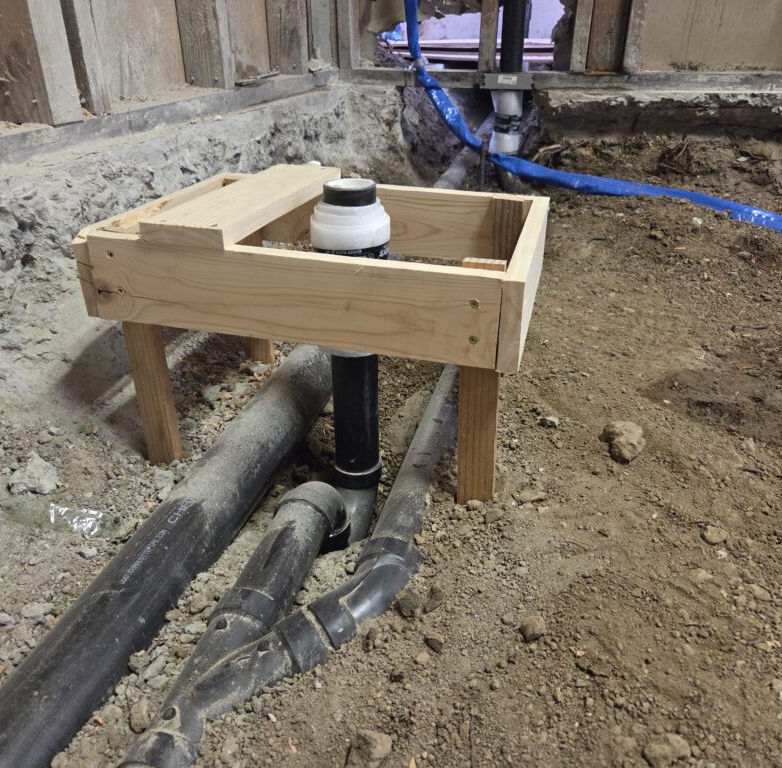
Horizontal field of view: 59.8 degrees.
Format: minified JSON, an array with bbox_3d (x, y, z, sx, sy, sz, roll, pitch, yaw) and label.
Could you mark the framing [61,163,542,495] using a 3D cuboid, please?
[{"bbox_3d":[-0.062,-0.080,0.843,0.456,0.299,0.338,8,29,13],"label":"framing"}]

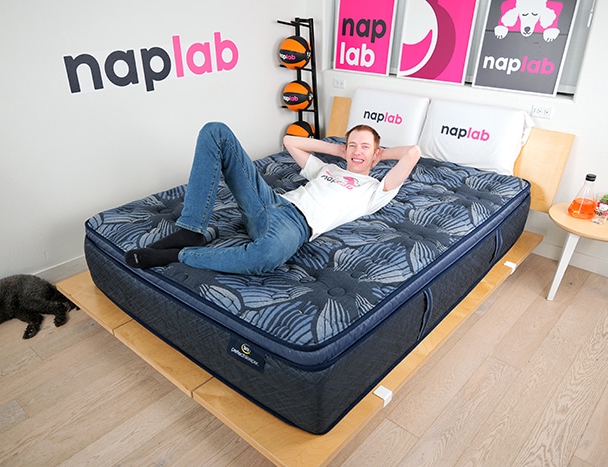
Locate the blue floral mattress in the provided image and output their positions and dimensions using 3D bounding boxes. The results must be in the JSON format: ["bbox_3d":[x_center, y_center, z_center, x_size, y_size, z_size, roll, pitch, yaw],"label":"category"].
[{"bbox_3d":[0.128,-0.001,2.658,1.520,0.405,2.030,22,35,37],"label":"blue floral mattress"}]

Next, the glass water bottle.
[{"bbox_3d":[1.536,-0.206,2.526,0.133,0.224,0.133,22,35,37],"label":"glass water bottle"}]

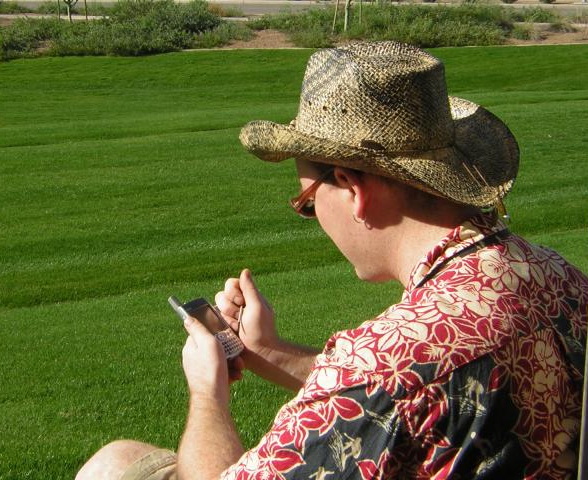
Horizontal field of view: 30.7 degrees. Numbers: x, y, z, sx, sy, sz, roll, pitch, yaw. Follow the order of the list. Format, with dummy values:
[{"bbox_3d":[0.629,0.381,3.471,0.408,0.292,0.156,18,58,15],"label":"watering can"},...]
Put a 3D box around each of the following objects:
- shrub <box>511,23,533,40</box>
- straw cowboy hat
[{"bbox_3d":[5.516,-5.056,26.000,0.530,0.440,0.500,0,14,0],"label":"shrub"},{"bbox_3d":[0.104,-0.157,1.350,0.370,0.150,0.300,17,22,34],"label":"straw cowboy hat"}]

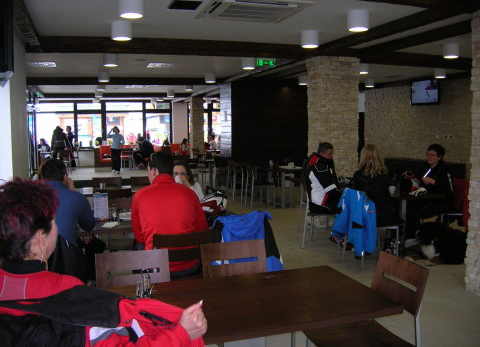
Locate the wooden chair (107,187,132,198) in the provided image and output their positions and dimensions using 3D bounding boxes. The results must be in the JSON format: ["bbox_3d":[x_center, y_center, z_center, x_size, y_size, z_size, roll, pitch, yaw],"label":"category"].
[{"bbox_3d":[-1.589,0.612,5.878,0.440,0.840,0.500,-2,6,-18],"label":"wooden chair"}]

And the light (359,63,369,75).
[{"bbox_3d":[2.495,-2.120,9.486,0.235,0.190,0.235,-2,6,-18],"label":"light"}]

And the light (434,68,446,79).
[{"bbox_3d":[4.092,-2.050,9.616,0.225,0.205,0.225,-2,6,-18],"label":"light"}]

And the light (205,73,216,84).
[{"bbox_3d":[-0.660,-2.161,10.659,0.225,0.205,0.225,-2,6,-18],"label":"light"}]

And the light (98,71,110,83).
[{"bbox_3d":[-2.882,-2.055,10.018,0.225,0.205,0.225,-2,6,-18],"label":"light"}]

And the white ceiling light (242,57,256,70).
[{"bbox_3d":[0.162,-1.927,8.199,0.231,0.222,0.231,-1,6,0],"label":"white ceiling light"}]

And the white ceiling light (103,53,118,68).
[{"bbox_3d":[-2.062,-1.819,7.529,0.225,0.205,0.225,-2,6,-18],"label":"white ceiling light"}]

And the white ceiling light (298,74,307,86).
[{"bbox_3d":[1.516,-2.250,11.414,0.225,0.205,0.225,-2,6,-18],"label":"white ceiling light"}]

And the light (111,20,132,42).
[{"bbox_3d":[-1.325,-1.603,5.282,0.225,0.205,0.225,-2,6,-18],"label":"light"}]

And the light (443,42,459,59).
[{"bbox_3d":[3.007,-1.740,6.691,0.214,0.175,0.214,-3,6,-18],"label":"light"}]

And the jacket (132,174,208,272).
[{"bbox_3d":[-0.568,0.391,3.786,0.561,0.739,0.414,-3,6,-18],"label":"jacket"}]

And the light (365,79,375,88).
[{"bbox_3d":[3.469,-2.414,12.578,0.235,0.190,0.235,-2,6,-18],"label":"light"}]

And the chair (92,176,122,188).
[{"bbox_3d":[-2.007,0.516,7.229,0.448,0.837,0.542,-3,6,-18],"label":"chair"}]

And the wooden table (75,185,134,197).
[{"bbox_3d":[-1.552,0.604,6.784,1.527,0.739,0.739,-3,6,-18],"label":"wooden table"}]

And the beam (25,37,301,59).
[{"bbox_3d":[-0.854,-1.713,6.460,3.735,0.155,0.300,-3,6,-18],"label":"beam"}]

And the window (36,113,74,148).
[{"bbox_3d":[-7.455,-1.734,19.069,1.520,1.470,0.100,-2,6,-18],"label":"window"}]

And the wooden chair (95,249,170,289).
[{"bbox_3d":[-0.596,0.941,2.799,0.448,0.837,0.542,-3,6,-18],"label":"wooden chair"}]

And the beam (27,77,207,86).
[{"bbox_3d":[-2.809,-2.198,11.152,4.531,0.197,0.246,-3,6,-18],"label":"beam"}]

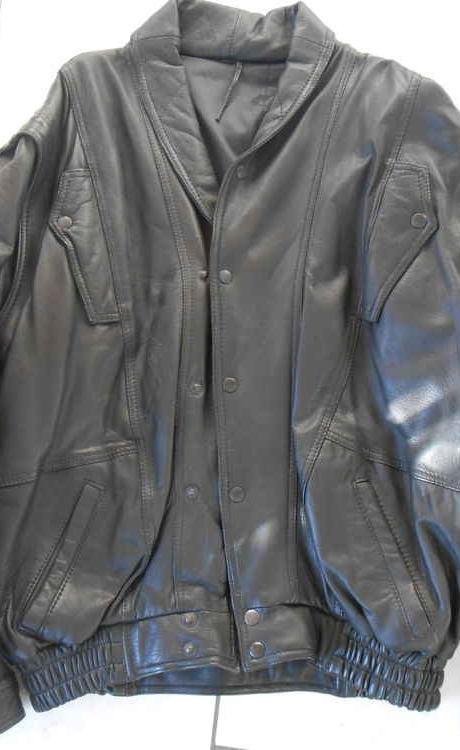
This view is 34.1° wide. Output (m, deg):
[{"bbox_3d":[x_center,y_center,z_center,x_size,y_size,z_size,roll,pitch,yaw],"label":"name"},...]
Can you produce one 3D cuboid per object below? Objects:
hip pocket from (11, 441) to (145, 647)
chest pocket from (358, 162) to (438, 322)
[{"bbox_3d":[-0.141,0.160,0.710,0.119,0.035,0.188,1,81,8],"label":"hip pocket"},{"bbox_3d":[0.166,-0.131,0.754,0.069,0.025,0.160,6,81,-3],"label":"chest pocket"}]

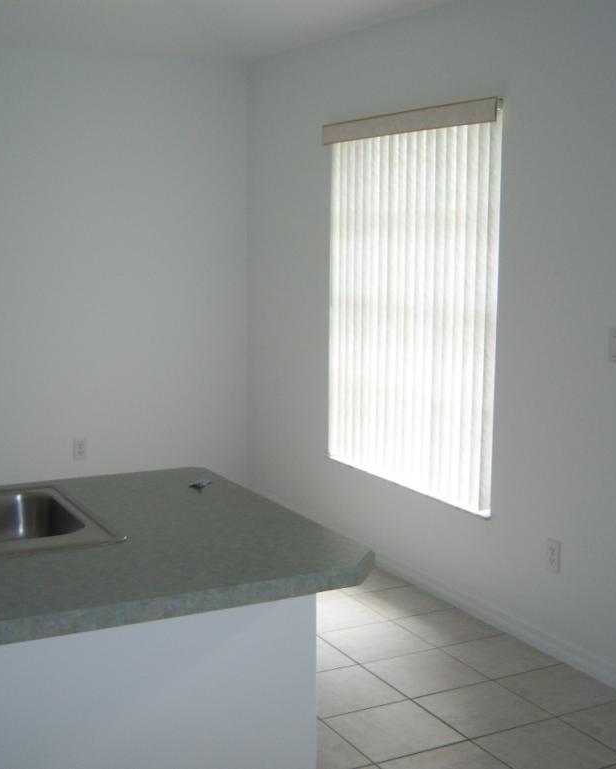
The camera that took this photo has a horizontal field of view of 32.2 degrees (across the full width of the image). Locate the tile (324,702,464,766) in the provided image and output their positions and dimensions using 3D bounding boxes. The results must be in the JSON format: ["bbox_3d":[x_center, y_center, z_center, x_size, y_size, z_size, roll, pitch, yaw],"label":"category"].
[{"bbox_3d":[0.261,1.055,3.242,0.328,0.010,0.328,-4,8,-27],"label":"tile"}]

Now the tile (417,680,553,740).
[{"bbox_3d":[0.554,1.036,3.394,0.328,0.010,0.328,-4,8,-27],"label":"tile"}]

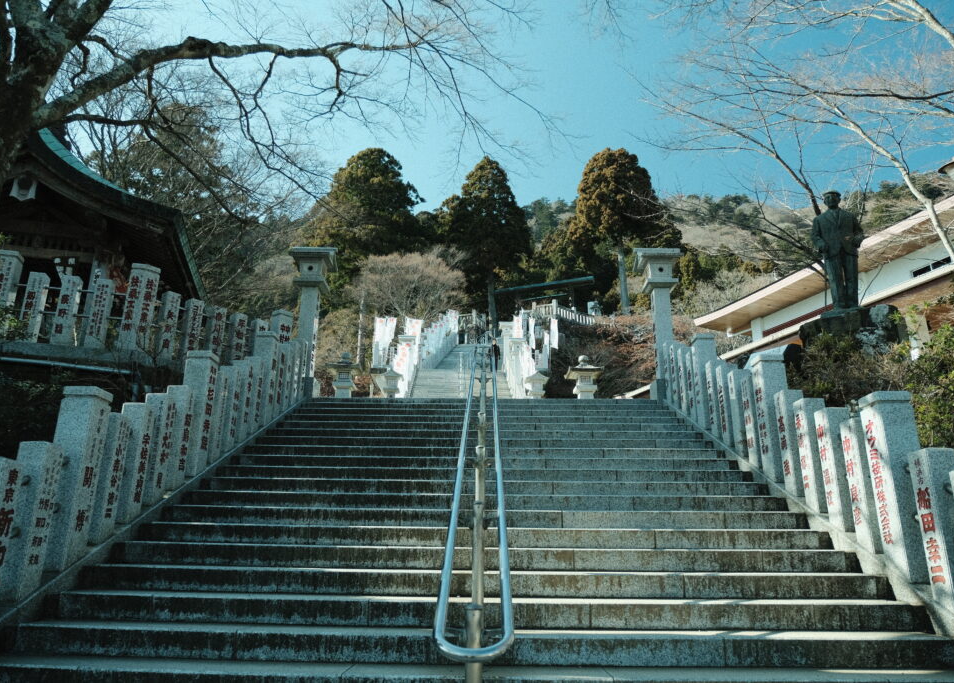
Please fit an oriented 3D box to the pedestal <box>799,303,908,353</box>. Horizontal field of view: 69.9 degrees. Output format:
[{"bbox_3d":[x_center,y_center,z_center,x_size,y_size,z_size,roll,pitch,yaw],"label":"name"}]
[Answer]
[{"bbox_3d":[5.798,-0.021,10.513,1.450,0.755,1.200,-10,-19,31],"label":"pedestal"}]

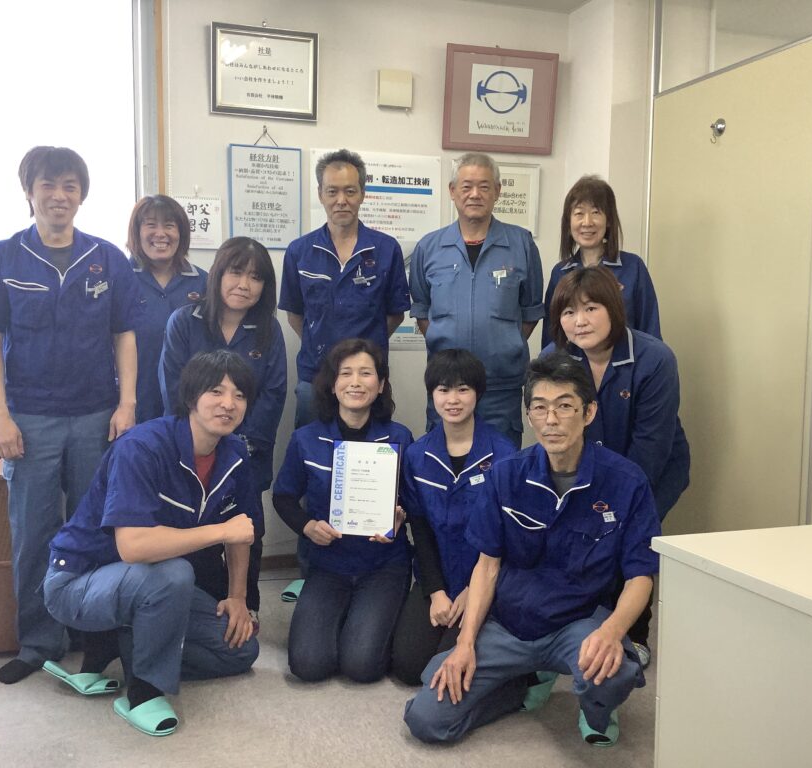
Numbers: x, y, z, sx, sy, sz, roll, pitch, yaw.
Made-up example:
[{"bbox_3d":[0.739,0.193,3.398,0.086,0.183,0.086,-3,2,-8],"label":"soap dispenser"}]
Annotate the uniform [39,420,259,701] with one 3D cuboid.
[{"bbox_3d":[-0.765,0.502,2.780,0.540,0.810,0.600,-3,6,-37],"label":"uniform"}]

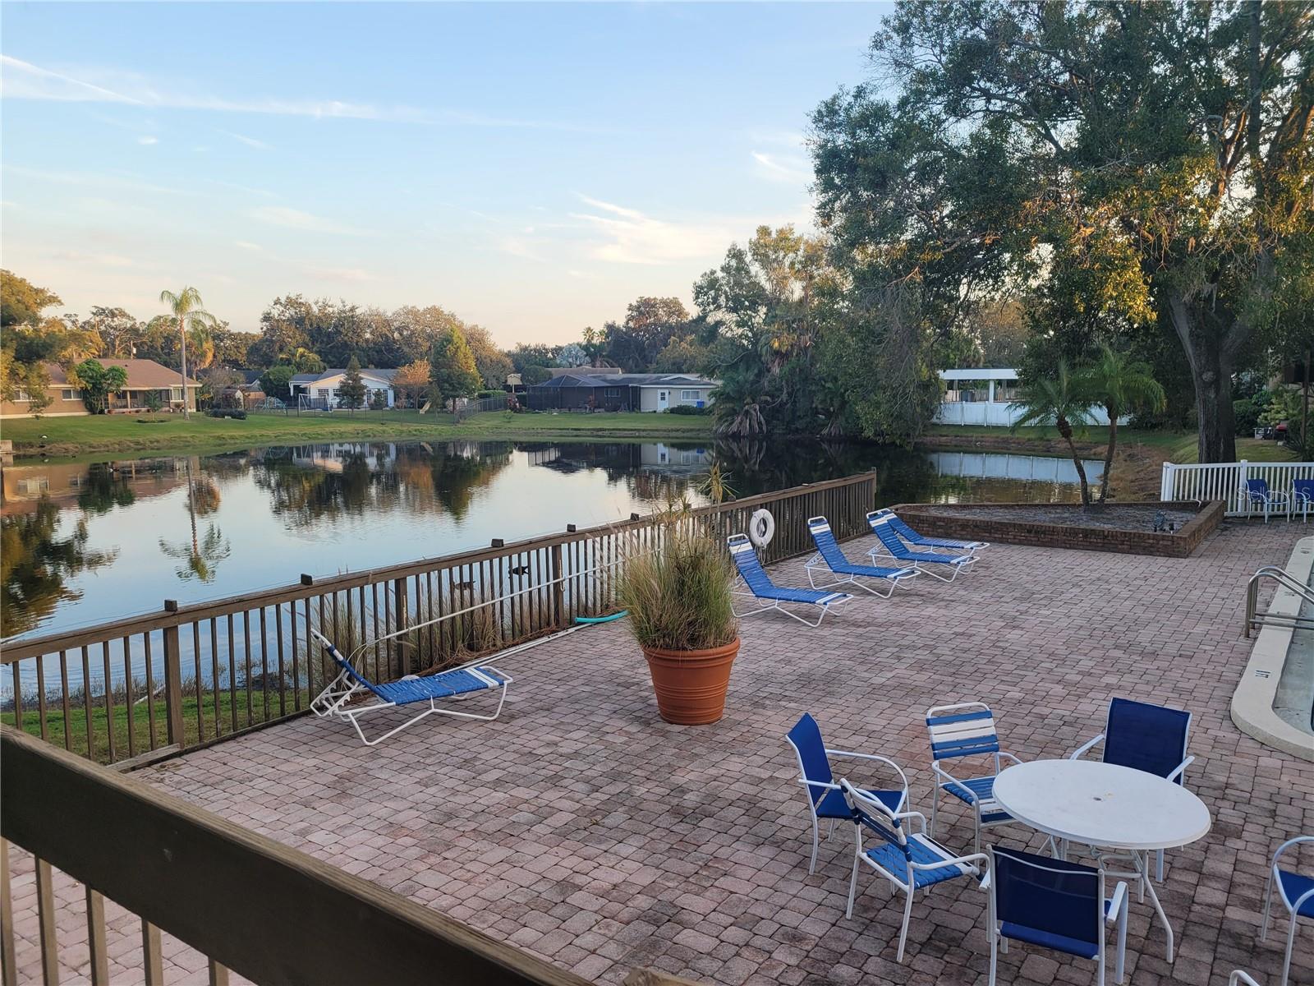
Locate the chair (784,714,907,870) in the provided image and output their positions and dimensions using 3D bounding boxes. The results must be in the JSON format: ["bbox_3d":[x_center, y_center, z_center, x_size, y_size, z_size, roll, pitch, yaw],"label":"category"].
[{"bbox_3d":[1.216,1.934,6.255,0.693,0.856,0.574,2,7,24],"label":"chair"}]

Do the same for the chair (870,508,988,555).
[{"bbox_3d":[4.678,0.742,16.794,1.769,0.803,0.688,4,8,33],"label":"chair"}]

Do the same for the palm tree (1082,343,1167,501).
[{"bbox_3d":[9.597,-1.312,20.408,2.008,3.442,1.912,-1,6,0],"label":"palm tree"}]

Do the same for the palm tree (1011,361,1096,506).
[{"bbox_3d":[8.367,-1.183,20.813,1.900,3.151,1.900,2,7,22],"label":"palm tree"}]

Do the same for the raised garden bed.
[{"bbox_3d":[8.291,0.485,20.637,5.650,0.380,6.300,4,8,34],"label":"raised garden bed"}]

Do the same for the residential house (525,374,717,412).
[{"bbox_3d":[-3.586,-9.842,97.117,17.500,3.700,11.000,1,7,12],"label":"residential house"}]

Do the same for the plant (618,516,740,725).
[{"bbox_3d":[0.199,1.107,8.896,1.050,1.813,1.000,0,6,1],"label":"plant"}]

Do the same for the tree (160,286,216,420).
[{"bbox_3d":[-41.410,-12.282,87.126,5.162,11.574,4.904,-1,6,0],"label":"tree"}]

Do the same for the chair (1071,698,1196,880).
[{"bbox_3d":[3.091,1.898,6.422,0.583,0.851,0.708,6,9,44],"label":"chair"}]

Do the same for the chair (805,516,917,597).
[{"bbox_3d":[2.972,0.911,14.275,1.510,0.985,0.708,5,8,38],"label":"chair"}]

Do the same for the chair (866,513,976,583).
[{"bbox_3d":[4.168,0.817,15.488,1.659,0.893,0.708,5,9,41],"label":"chair"}]

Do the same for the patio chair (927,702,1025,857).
[{"bbox_3d":[2.130,1.903,6.344,0.574,0.880,0.669,-2,7,-15],"label":"patio chair"}]

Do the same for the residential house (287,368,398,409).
[{"bbox_3d":[-34.550,-11.396,109.084,11.500,4.300,10.500,-2,7,-14],"label":"residential house"}]

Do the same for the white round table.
[{"bbox_3d":[2.468,2.066,5.566,1.120,0.722,1.120,-1,6,0],"label":"white round table"}]

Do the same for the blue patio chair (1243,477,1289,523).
[{"bbox_3d":[12.955,0.167,20.934,0.574,0.851,0.708,-2,6,-9],"label":"blue patio chair"}]

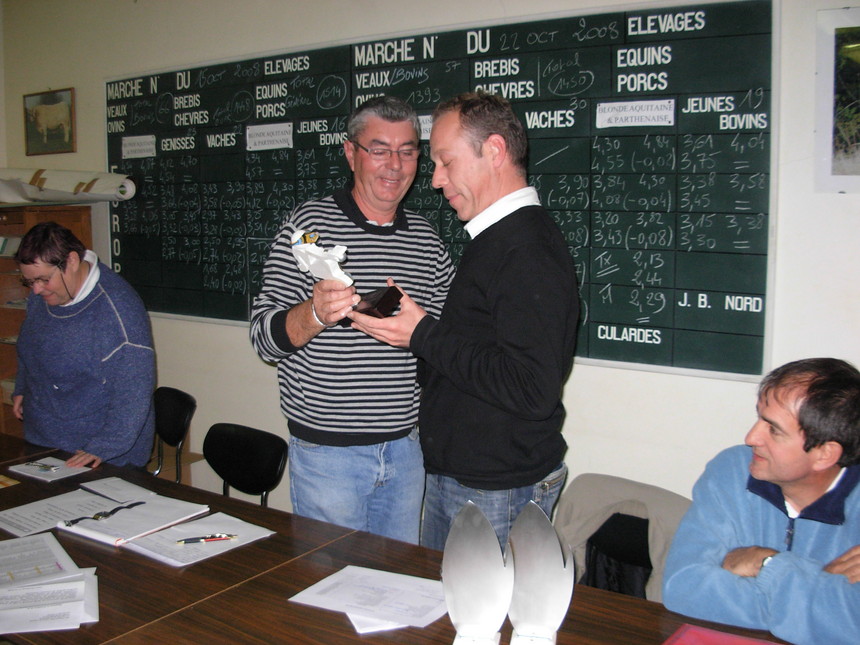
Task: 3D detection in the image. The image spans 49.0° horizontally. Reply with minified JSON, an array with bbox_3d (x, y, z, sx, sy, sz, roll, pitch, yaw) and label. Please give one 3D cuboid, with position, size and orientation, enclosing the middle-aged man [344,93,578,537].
[{"bbox_3d":[0.090,0.350,2.200,0.540,1.760,0.520,-4,8,-25],"label":"middle-aged man"}]

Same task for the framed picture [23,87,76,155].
[{"bbox_3d":[-1.770,-0.935,4.400,0.435,0.310,0.025,5,9,34],"label":"framed picture"}]

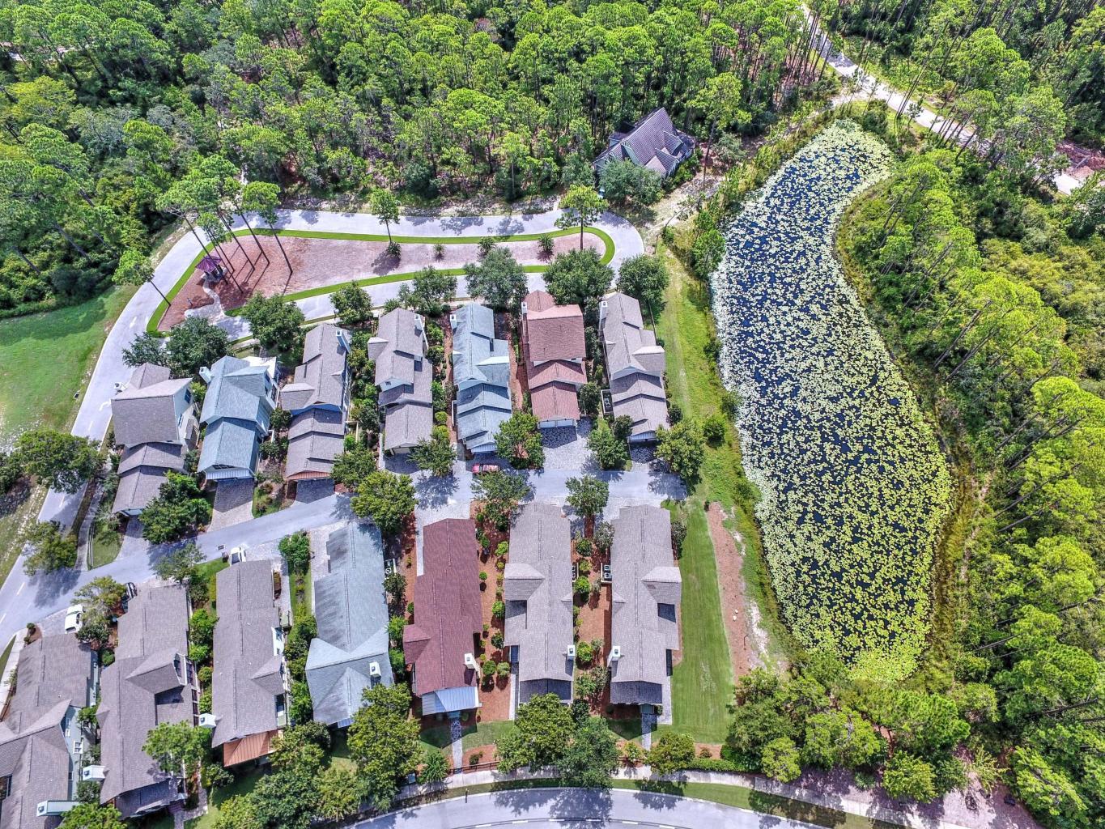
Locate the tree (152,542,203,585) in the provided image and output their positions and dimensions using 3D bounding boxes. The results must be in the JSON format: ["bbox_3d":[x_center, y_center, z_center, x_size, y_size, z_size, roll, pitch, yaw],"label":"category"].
[{"bbox_3d":[-55.647,22.552,95.750,6.660,7.500,6.350,-1,58,1],"label":"tree"}]

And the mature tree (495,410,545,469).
[{"bbox_3d":[-5.500,4.871,108.487,8.700,9.000,8.700,0,59,0],"label":"mature tree"}]

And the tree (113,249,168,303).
[{"bbox_3d":[-79.000,-25.809,123.830,6.500,14.300,6.500,0,59,0],"label":"tree"}]

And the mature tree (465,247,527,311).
[{"bbox_3d":[-10.959,-25.825,124.434,11.400,10.600,11.400,0,59,0],"label":"mature tree"}]

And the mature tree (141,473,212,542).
[{"bbox_3d":[-58.356,14.884,99.768,9.700,9.800,9.700,0,59,0],"label":"mature tree"}]

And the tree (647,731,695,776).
[{"bbox_3d":[15.468,44.654,83.948,5.700,6.300,5.700,0,59,0],"label":"tree"}]

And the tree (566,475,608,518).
[{"bbox_3d":[5.470,13.350,100.415,6.840,6.800,7.030,-1,58,1],"label":"tree"}]

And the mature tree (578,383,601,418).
[{"bbox_3d":[6.559,-2.508,114.356,4.000,6.600,4.800,-1,58,0],"label":"mature tree"}]

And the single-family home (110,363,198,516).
[{"bbox_3d":[-68.000,3.113,109.251,11.400,9.500,26.600,-5,59,-3],"label":"single-family home"}]

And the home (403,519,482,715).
[{"bbox_3d":[-15.711,27.782,92.075,10.520,9.800,27.340,-5,59,-4],"label":"home"}]

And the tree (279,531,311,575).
[{"bbox_3d":[-40.200,21.887,100.304,5.500,5.500,5.500,0,59,0],"label":"tree"}]

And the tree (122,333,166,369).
[{"bbox_3d":[-73.528,-10.660,116.314,7.470,8.000,7.660,-1,58,1],"label":"tree"}]

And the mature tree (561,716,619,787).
[{"bbox_3d":[4.904,44.380,84.110,7.700,8.200,8.200,-1,58,0],"label":"mature tree"}]

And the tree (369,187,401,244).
[{"bbox_3d":[-34.975,-42.143,136.019,6.400,13.000,6.300,-1,58,0],"label":"tree"}]

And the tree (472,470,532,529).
[{"bbox_3d":[-7.834,13.701,100.095,9.490,7.500,9.670,-1,58,1],"label":"tree"}]

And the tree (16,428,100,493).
[{"bbox_3d":[-80.500,8.050,105.235,11.000,11.300,11.000,0,59,0],"label":"tree"}]

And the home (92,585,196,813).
[{"bbox_3d":[-56.471,38.619,88.549,11.900,8.400,29.100,-17,59,-10],"label":"home"}]

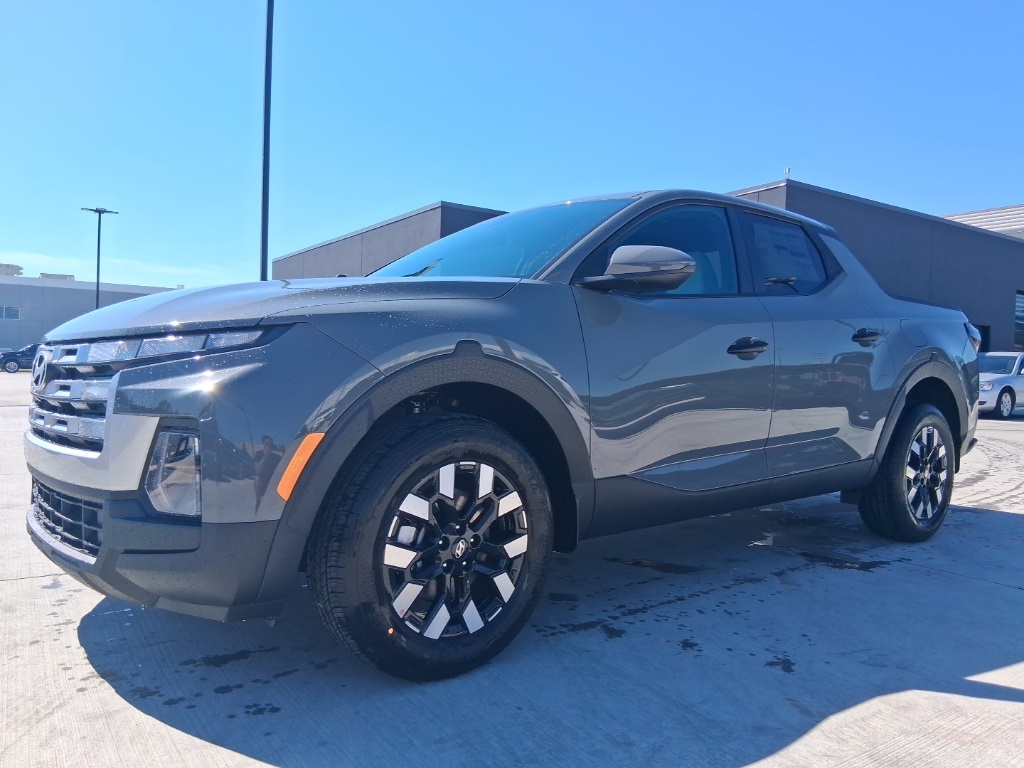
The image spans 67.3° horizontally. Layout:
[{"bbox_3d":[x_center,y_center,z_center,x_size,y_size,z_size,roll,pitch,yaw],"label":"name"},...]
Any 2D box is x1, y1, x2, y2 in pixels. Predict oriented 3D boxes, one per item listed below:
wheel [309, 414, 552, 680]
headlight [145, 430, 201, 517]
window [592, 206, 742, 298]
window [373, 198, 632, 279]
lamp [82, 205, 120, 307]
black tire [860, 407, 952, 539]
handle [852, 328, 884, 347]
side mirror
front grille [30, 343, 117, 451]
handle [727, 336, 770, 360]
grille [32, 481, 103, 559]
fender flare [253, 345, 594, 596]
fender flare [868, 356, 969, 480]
[{"bbox_3d":[-0.214,0.466,2.267,0.750,0.750,0.250,0,0,-39],"label":"wheel"},{"bbox_3d":[-0.775,0.195,1.791,0.180,0.185,0.100,3,2,34],"label":"headlight"},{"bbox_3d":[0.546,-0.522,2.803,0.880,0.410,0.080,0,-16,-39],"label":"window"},{"bbox_3d":[-0.188,-0.551,3.332,0.930,0.140,1.450,-38,23,-32],"label":"window"},{"bbox_3d":[-22.091,-4.958,41.000,1.850,8.900,1.850,1,0,-23],"label":"lamp"},{"bbox_3d":[2.128,0.465,4.149,0.750,0.750,0.250,0,0,-39],"label":"black tire"},{"bbox_3d":[1.696,-0.222,3.673,0.250,0.065,0.060,0,0,-39],"label":"handle"},{"bbox_3d":[0.387,-0.360,2.435,0.290,0.155,0.250,0,2,-39],"label":"side mirror"},{"bbox_3d":[-1.389,0.035,2.368,0.180,0.320,0.970,0,0,-39],"label":"front grille"},{"bbox_3d":[0.895,-0.132,2.918,0.260,0.085,0.060,0,2,-39],"label":"handle"},{"bbox_3d":[-1.363,0.348,2.301,0.100,0.180,0.980,0,2,-39],"label":"grille"},{"bbox_3d":[-0.184,0.189,2.088,1.050,0.610,0.130,0,2,-39],"label":"fender flare"},{"bbox_3d":[2.143,0.170,4.051,1.150,0.610,0.120,0,0,-39],"label":"fender flare"}]

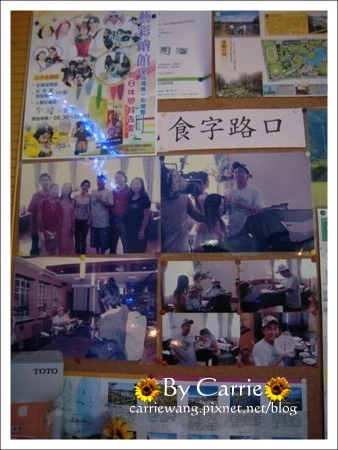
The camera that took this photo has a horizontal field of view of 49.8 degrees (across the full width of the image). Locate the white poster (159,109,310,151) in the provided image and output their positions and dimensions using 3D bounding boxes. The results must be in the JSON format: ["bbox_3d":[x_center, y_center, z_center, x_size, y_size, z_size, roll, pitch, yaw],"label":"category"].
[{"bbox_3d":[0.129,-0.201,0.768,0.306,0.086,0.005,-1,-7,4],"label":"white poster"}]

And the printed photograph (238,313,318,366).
[{"bbox_3d":[0.214,0.223,0.710,0.153,0.103,0.005,-1,-7,4],"label":"printed photograph"}]

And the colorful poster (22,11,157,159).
[{"bbox_3d":[-0.172,-0.340,0.809,0.298,0.390,0.005,-1,-7,4],"label":"colorful poster"}]

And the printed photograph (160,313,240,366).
[{"bbox_3d":[0.063,0.226,0.721,0.153,0.103,0.005,-1,-7,4],"label":"printed photograph"}]

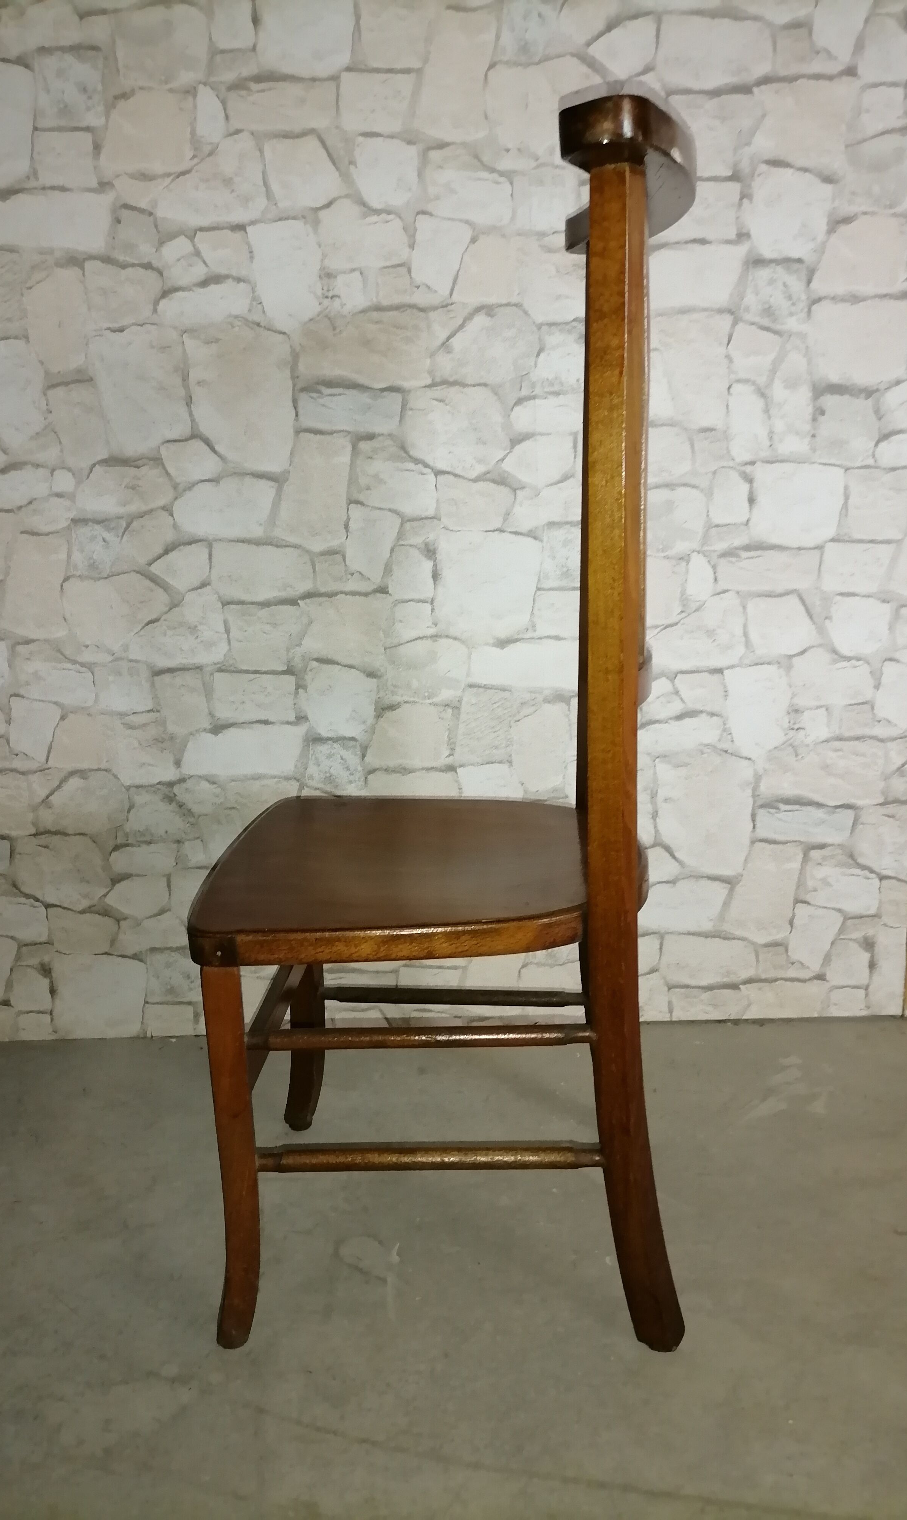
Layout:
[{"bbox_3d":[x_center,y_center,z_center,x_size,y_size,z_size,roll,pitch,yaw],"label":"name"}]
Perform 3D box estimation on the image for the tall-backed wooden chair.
[{"bbox_3d":[-0.005,0.002,1.011,0.434,0.945,0.364,-1,15,6],"label":"tall-backed wooden chair"}]

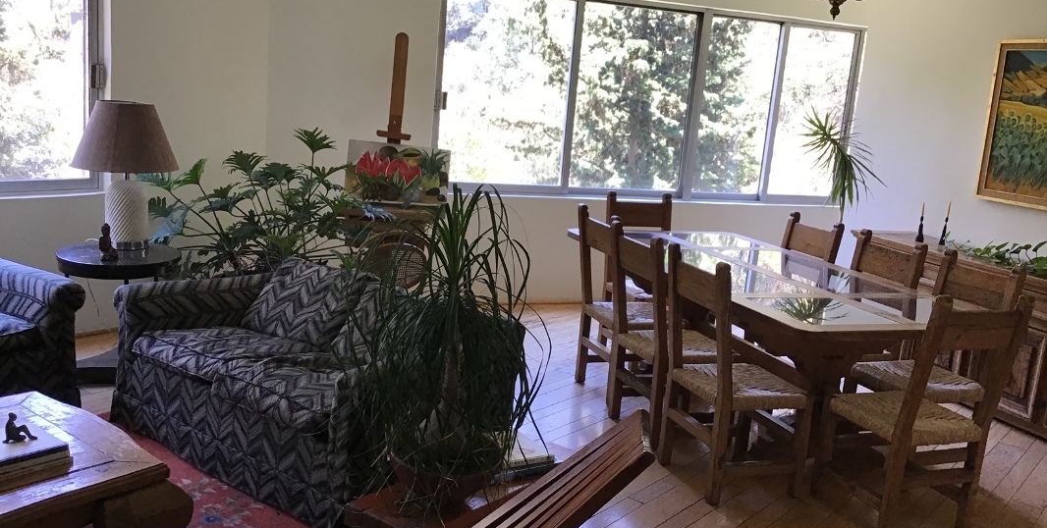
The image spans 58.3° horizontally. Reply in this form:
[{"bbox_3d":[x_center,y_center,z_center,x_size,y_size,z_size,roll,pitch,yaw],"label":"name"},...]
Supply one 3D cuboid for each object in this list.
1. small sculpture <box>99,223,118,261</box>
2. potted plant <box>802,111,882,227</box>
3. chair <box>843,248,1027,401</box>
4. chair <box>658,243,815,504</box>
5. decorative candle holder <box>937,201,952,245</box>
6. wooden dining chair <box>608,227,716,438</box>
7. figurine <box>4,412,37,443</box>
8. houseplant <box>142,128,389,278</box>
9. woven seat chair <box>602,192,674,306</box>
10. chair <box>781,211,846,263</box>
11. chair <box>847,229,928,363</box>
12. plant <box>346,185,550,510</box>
[{"bbox_3d":[-2.043,-0.115,4.634,0.085,0.170,0.100,11,12,29],"label":"small sculpture"},{"bbox_3d":[2.192,-0.315,6.731,0.650,1.530,0.600,0,12,-22],"label":"potted plant"},{"bbox_3d":[1.868,0.459,4.326,0.515,0.992,0.452,0,12,-21],"label":"chair"},{"bbox_3d":[0.865,0.433,3.896,0.500,0.965,0.440,-1,13,-25],"label":"chair"},{"bbox_3d":[2.627,-0.245,5.838,0.050,0.282,0.050,0,11,-21],"label":"decorative candle holder"},{"bbox_3d":[0.696,0.329,4.504,0.515,0.992,0.452,0,12,-23],"label":"wooden dining chair"},{"bbox_3d":[-1.425,0.462,2.662,0.085,0.087,0.050,-2,12,-30],"label":"figurine"},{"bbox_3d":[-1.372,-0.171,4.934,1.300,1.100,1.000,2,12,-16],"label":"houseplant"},{"bbox_3d":[0.757,0.093,5.775,0.452,0.992,0.515,1,11,-17],"label":"woven seat chair"},{"bbox_3d":[1.383,0.218,5.180,0.500,0.965,0.440,0,12,-24],"label":"chair"},{"bbox_3d":[1.601,0.340,4.666,0.500,0.965,0.440,1,12,-21],"label":"chair"},{"bbox_3d":[-0.232,0.290,3.045,0.660,1.080,0.660,5,11,0],"label":"plant"}]

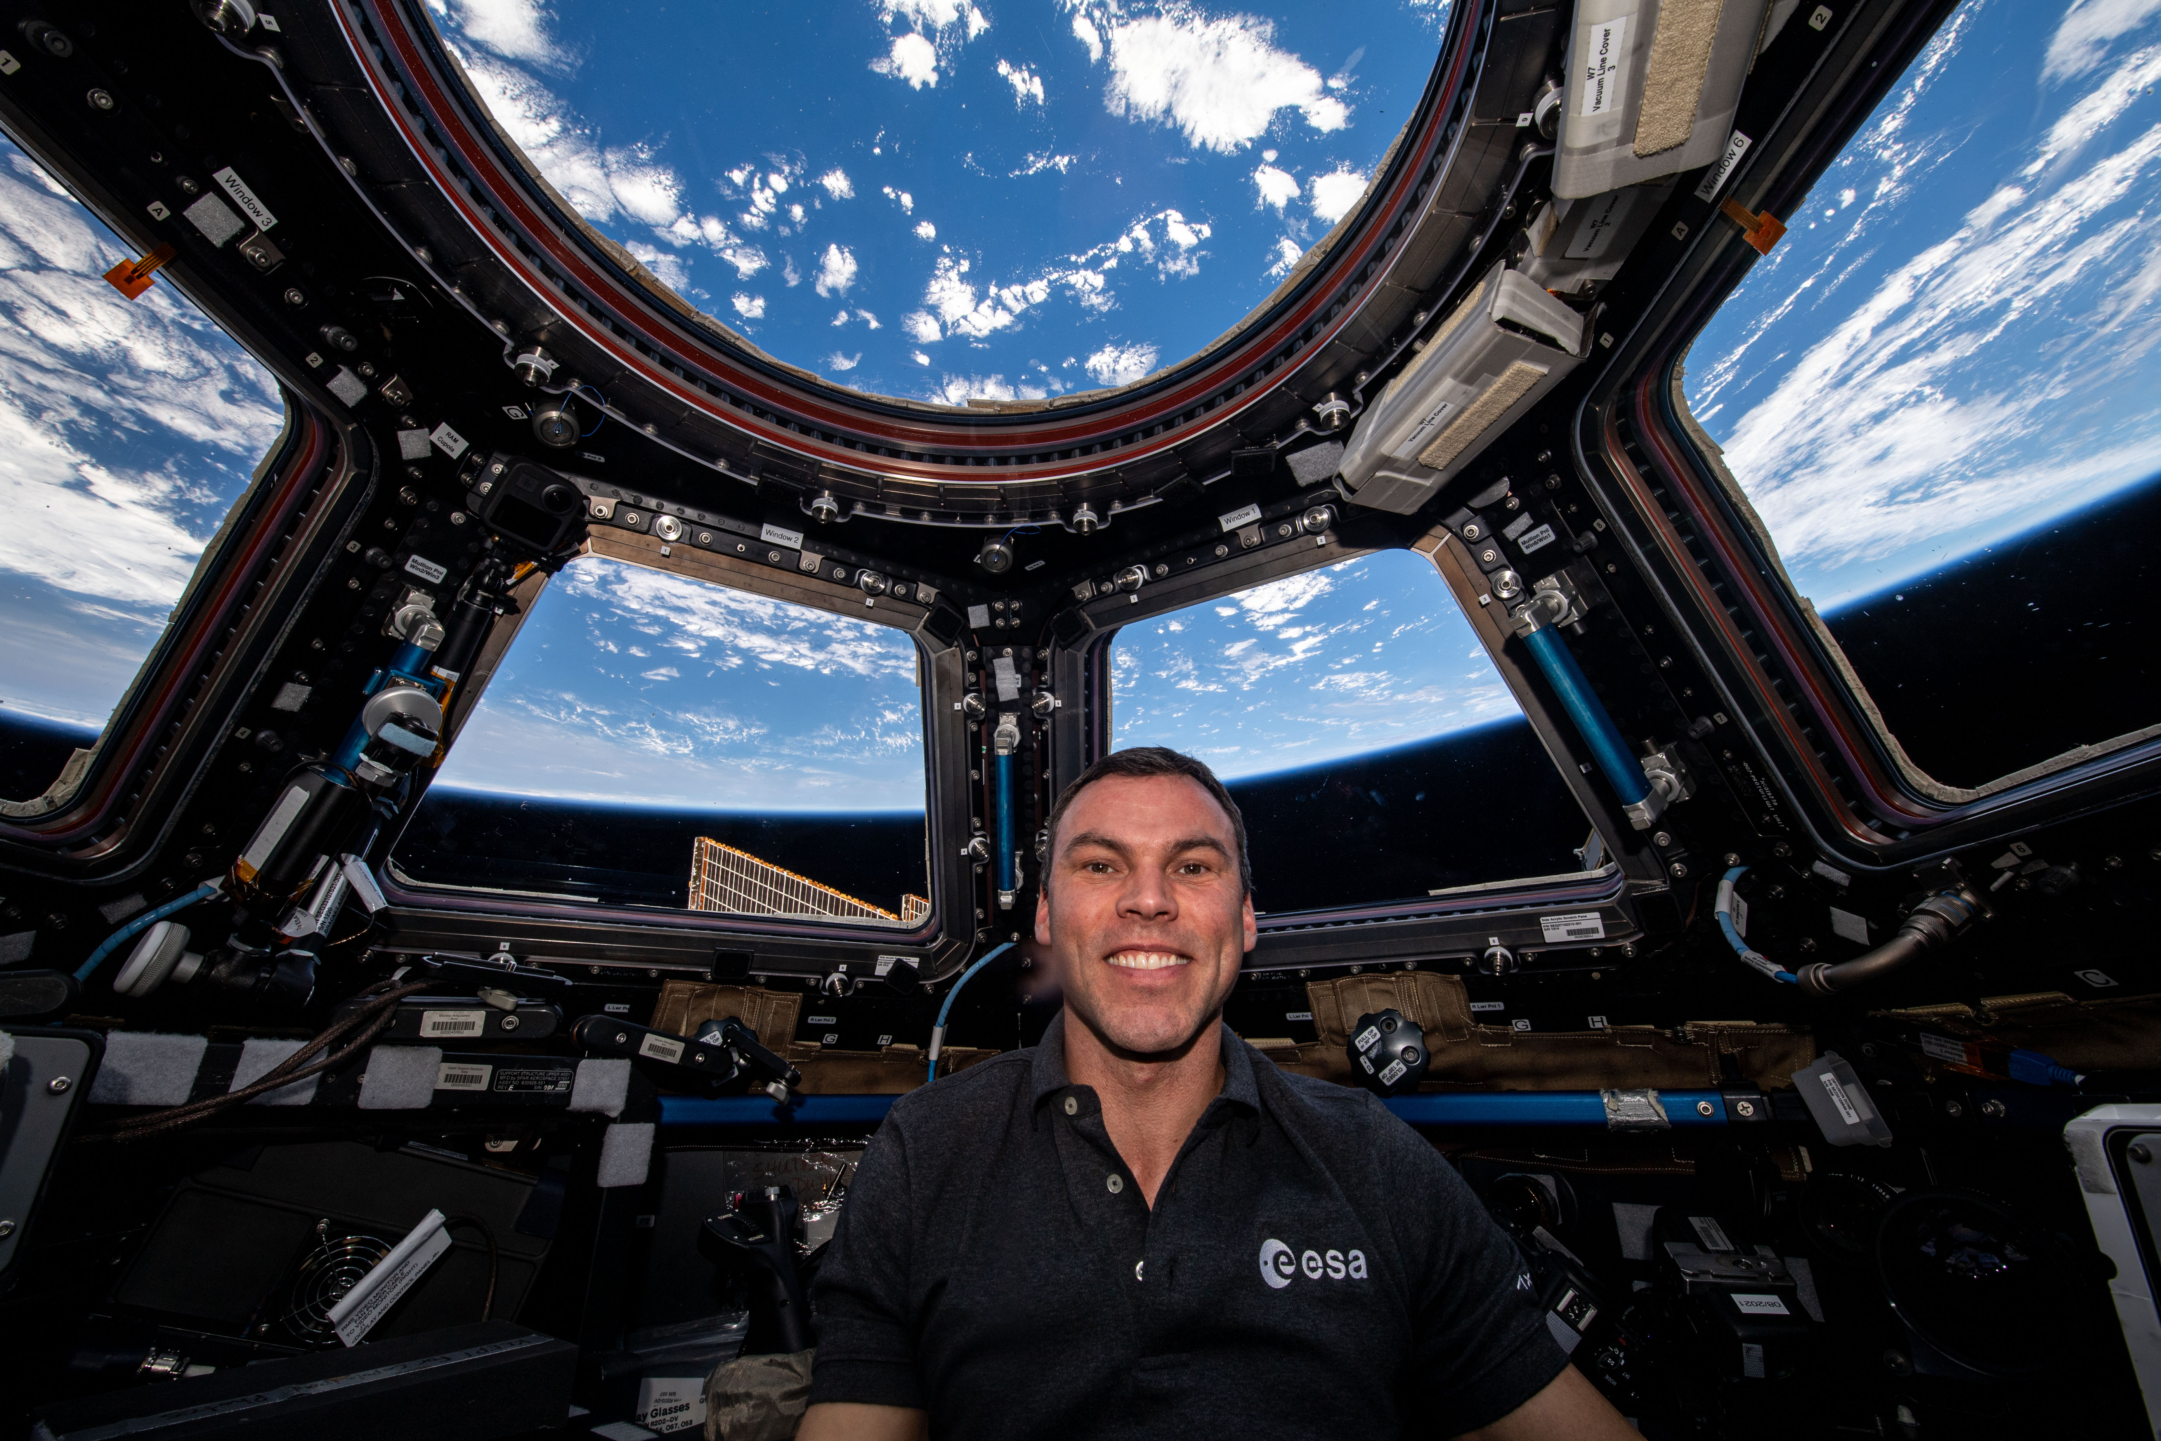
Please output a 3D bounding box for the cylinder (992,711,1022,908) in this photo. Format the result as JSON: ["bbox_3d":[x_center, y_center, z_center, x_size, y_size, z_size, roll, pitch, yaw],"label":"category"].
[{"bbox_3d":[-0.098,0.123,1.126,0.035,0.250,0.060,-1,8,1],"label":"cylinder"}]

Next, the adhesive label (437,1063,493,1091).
[{"bbox_3d":[-0.548,0.318,0.748,0.040,0.022,0.001,20,-30,-38],"label":"adhesive label"}]

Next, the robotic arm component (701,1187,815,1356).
[{"bbox_3d":[-0.317,0.539,0.823,0.090,0.140,0.055,-22,-24,15],"label":"robotic arm component"}]

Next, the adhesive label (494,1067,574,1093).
[{"bbox_3d":[-0.507,0.335,0.781,0.062,0.020,0.001,20,-30,-38],"label":"adhesive label"}]

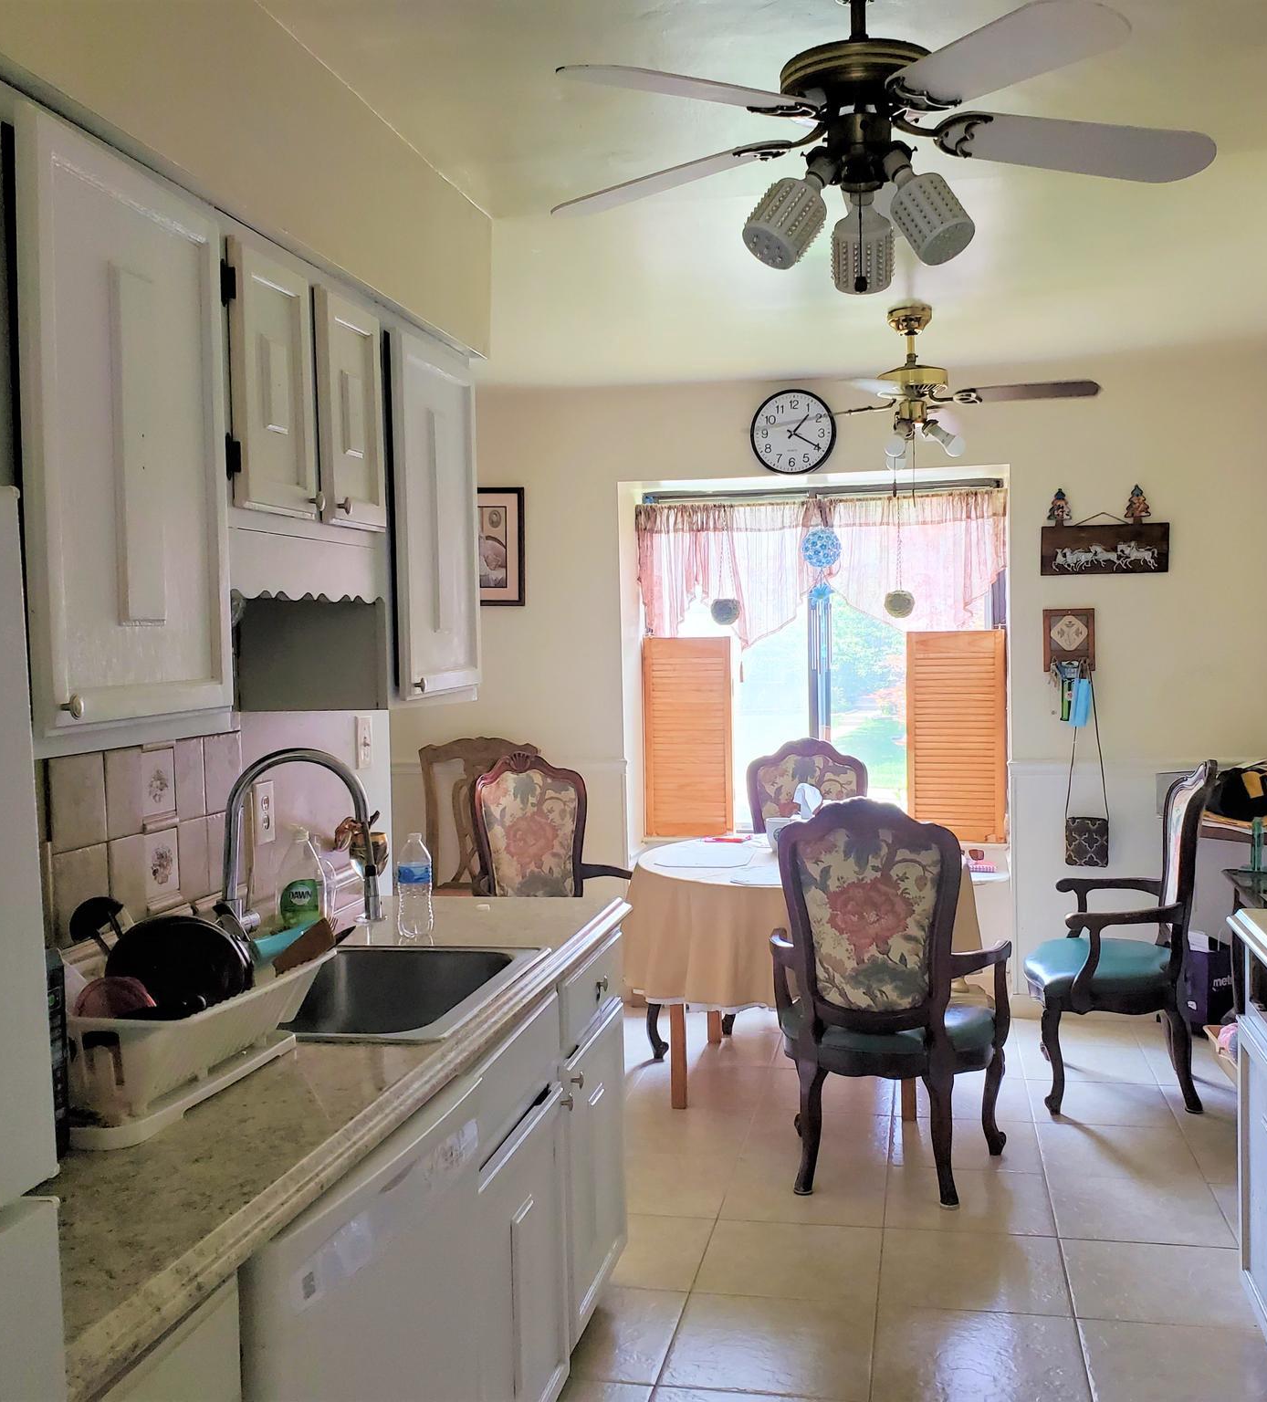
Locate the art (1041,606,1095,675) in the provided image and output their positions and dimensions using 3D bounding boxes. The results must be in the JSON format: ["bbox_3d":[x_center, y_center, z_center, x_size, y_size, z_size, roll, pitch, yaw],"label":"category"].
[{"bbox_3d":[1.629,-0.223,5.243,0.190,0.247,0.030,-1,3,13],"label":"art"}]

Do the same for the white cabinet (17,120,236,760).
[{"bbox_3d":[-0.800,-0.314,1.848,0.328,0.751,0.480,-1,3,13],"label":"white cabinet"}]

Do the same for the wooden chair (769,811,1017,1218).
[{"bbox_3d":[0.683,0.754,3.799,0.630,1.060,0.600,0,3,18],"label":"wooden chair"}]

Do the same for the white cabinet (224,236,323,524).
[{"bbox_3d":[-0.685,-0.470,2.154,0.300,0.385,0.280,-1,3,12],"label":"white cabinet"}]

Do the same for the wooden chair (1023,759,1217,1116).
[{"bbox_3d":[1.554,0.723,4.501,0.598,1.060,0.600,-1,3,13],"label":"wooden chair"}]

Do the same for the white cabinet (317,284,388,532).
[{"bbox_3d":[-0.653,-0.502,2.521,0.328,0.395,0.275,-1,3,13],"label":"white cabinet"}]

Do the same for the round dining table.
[{"bbox_3d":[0.570,0.878,4.581,1.170,0.745,1.170,-1,3,0],"label":"round dining table"}]

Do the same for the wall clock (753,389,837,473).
[{"bbox_3d":[0.617,-1.037,5.416,0.325,0.325,0.045,-1,3,12],"label":"wall clock"}]

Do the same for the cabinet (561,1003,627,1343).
[{"bbox_3d":[-0.351,0.922,2.874,0.560,0.500,0.520,-1,3,12],"label":"cabinet"}]

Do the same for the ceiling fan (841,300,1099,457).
[{"bbox_3d":[0.830,-0.936,4.179,1.060,0.480,1.060,-1,3,13],"label":"ceiling fan"}]

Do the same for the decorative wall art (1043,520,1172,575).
[{"bbox_3d":[1.750,-0.569,5.209,0.455,0.190,0.025,-1,3,12],"label":"decorative wall art"}]

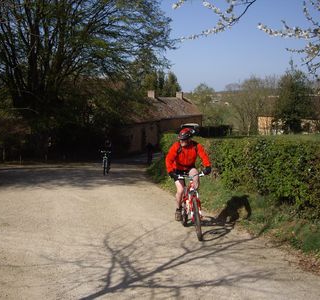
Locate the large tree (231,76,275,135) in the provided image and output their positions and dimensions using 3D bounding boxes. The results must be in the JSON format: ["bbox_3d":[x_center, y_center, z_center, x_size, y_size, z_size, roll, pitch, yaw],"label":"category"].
[{"bbox_3d":[12.218,-5.878,58.000,5.800,7.800,5.500,0,3,0],"label":"large tree"}]

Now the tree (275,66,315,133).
[{"bbox_3d":[17.766,-6.670,58.000,5.300,8.800,5.200,0,3,0],"label":"tree"}]

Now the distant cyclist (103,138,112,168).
[{"bbox_3d":[-2.212,0.181,18.500,0.550,1.420,0.850,0,3,0],"label":"distant cyclist"}]

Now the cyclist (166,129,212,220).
[{"bbox_3d":[0.438,0.391,7.000,0.700,1.480,0.850,0,3,-5],"label":"cyclist"}]

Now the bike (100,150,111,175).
[{"bbox_3d":[-2.259,0.536,18.400,0.600,1.030,1.680,0,3,1],"label":"bike"}]

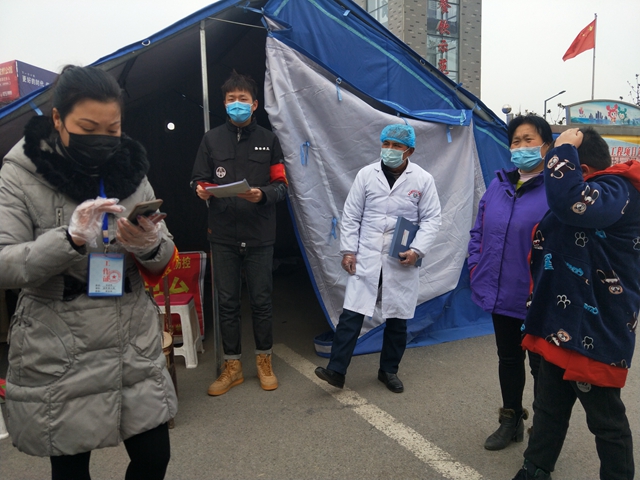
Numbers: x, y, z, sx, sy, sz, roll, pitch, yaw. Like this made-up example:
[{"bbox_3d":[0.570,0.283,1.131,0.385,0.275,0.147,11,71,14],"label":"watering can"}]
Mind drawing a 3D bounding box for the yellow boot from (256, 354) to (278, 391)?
[{"bbox_3d":[-0.315,0.788,2.750,0.110,0.160,0.275,-3,7,-15],"label":"yellow boot"}]

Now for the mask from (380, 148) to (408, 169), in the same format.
[{"bbox_3d":[0.420,-0.466,2.660,0.140,0.115,0.090,6,10,43],"label":"mask"}]

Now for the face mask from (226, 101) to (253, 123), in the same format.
[{"bbox_3d":[-0.438,-0.695,2.500,0.140,0.120,0.090,-1,7,-4],"label":"face mask"}]

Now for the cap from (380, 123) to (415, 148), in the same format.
[{"bbox_3d":[0.465,-0.611,2.740,0.200,0.150,0.230,6,9,42],"label":"cap"}]

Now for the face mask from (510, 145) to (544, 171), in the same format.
[{"bbox_3d":[0.885,-0.353,1.990,0.140,0.115,0.090,6,10,44],"label":"face mask"}]

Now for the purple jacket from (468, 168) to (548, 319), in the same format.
[{"bbox_3d":[0.879,0.016,2.110,0.330,0.680,0.470,-7,10,-43],"label":"purple jacket"}]

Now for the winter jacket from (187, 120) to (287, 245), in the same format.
[{"bbox_3d":[-0.451,-0.316,2.560,0.530,0.720,0.380,0,7,2],"label":"winter jacket"}]

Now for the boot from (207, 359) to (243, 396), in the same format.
[{"bbox_3d":[-0.564,0.818,2.730,0.275,0.160,0.110,-8,10,-44],"label":"boot"}]

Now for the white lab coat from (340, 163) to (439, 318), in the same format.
[{"bbox_3d":[0.426,0.003,2.790,0.580,0.950,0.370,2,8,24],"label":"white lab coat"}]

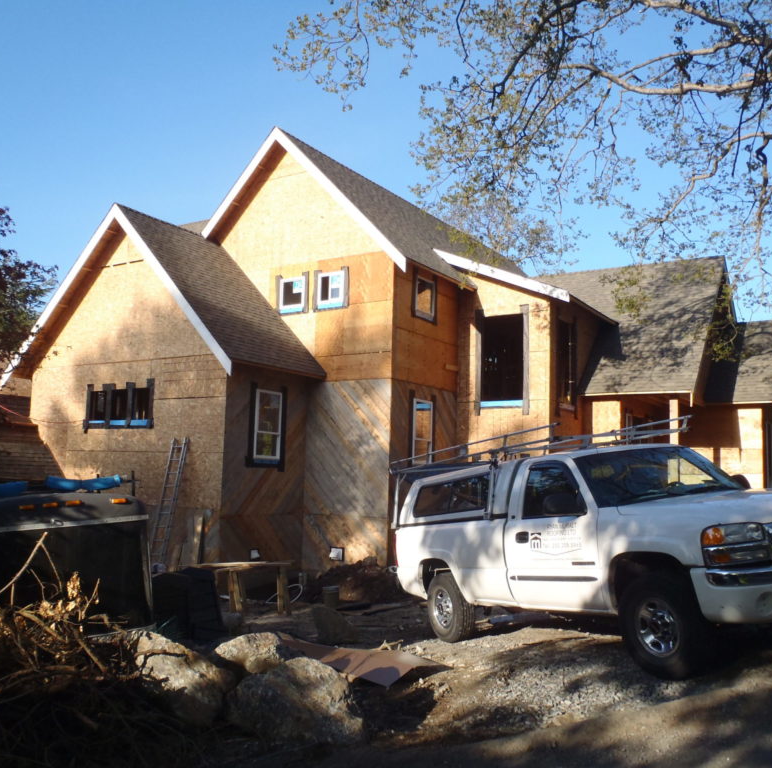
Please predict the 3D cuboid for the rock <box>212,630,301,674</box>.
[{"bbox_3d":[-0.993,2.113,6.450,0.670,0.400,0.520,2,-6,-9],"label":"rock"}]

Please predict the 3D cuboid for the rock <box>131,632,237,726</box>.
[{"bbox_3d":[-1.455,2.078,5.950,0.720,0.570,0.620,3,-6,-13],"label":"rock"}]

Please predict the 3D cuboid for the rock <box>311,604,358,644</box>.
[{"bbox_3d":[-0.609,2.849,9.800,0.570,0.460,0.500,2,-6,-3],"label":"rock"}]

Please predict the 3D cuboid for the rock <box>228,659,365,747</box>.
[{"bbox_3d":[-0.601,2.045,5.500,0.870,0.470,0.680,2,-6,-6],"label":"rock"}]

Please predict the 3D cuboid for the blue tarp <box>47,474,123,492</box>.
[{"bbox_3d":[-3.385,1.117,9.300,0.840,0.210,0.320,0,-5,-28],"label":"blue tarp"}]

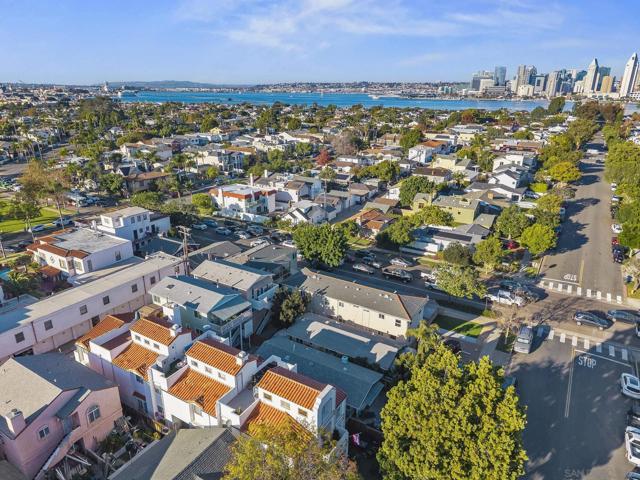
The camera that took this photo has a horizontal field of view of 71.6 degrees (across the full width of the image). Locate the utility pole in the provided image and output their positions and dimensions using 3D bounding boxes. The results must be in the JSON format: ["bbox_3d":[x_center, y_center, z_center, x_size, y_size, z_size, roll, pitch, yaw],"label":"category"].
[{"bbox_3d":[-23.877,3.478,79.579,2.933,11.935,0.506,12,22,29],"label":"utility pole"}]

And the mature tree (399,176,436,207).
[{"bbox_3d":[30.785,-14.946,138.316,10.923,9.609,10.923,12,22,29],"label":"mature tree"}]

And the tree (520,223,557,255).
[{"bbox_3d":[45.711,-0.166,92.850,7.600,7.600,7.600,11,22,29],"label":"tree"}]

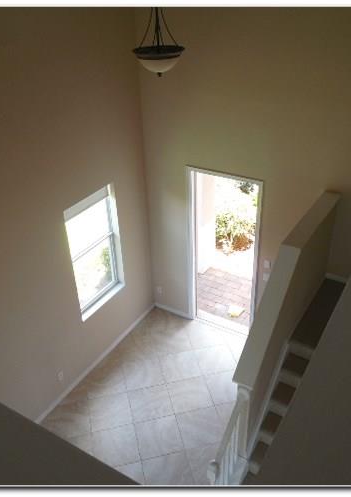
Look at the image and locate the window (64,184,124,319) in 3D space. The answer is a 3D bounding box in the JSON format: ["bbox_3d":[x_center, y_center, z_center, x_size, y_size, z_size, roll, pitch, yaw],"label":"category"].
[{"bbox_3d":[-1.019,0.051,6.016,0.130,1.570,0.890,16,36,28],"label":"window"}]

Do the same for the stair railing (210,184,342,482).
[{"bbox_3d":[0.992,1.129,4.758,0.190,2.520,2.880,16,36,28],"label":"stair railing"}]

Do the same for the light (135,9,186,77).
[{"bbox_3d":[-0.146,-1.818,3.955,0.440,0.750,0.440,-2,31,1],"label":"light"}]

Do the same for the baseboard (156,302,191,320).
[{"bbox_3d":[-0.057,0.997,7.433,0.670,0.085,0.016,16,36,28],"label":"baseboard"}]

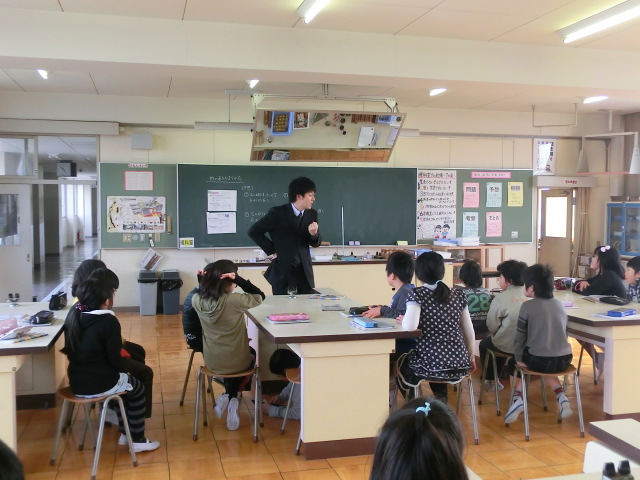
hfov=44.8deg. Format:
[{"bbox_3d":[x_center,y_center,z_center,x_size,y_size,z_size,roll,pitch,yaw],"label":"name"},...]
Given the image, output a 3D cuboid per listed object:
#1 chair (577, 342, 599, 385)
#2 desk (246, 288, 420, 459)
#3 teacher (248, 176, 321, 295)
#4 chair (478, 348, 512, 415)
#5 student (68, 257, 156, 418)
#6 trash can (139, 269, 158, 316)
[{"bbox_3d":[2.470,1.003,6.760,0.400,0.430,0.370,0,3,-13],"label":"chair"},{"bbox_3d":[-0.082,0.869,5.738,0.900,0.735,2.390,-1,3,-13],"label":"desk"},{"bbox_3d":[-0.310,0.329,6.800,0.580,1.750,0.460,-2,3,-42],"label":"teacher"},{"bbox_3d":[1.430,1.019,5.728,0.400,0.435,0.340,-1,3,-13],"label":"chair"},{"bbox_3d":[-1.416,0.697,5.305,0.570,1.120,0.410,-2,3,-38],"label":"student"},{"bbox_3d":[-2.365,0.723,10.708,0.270,0.605,0.350,0,3,-13],"label":"trash can"}]

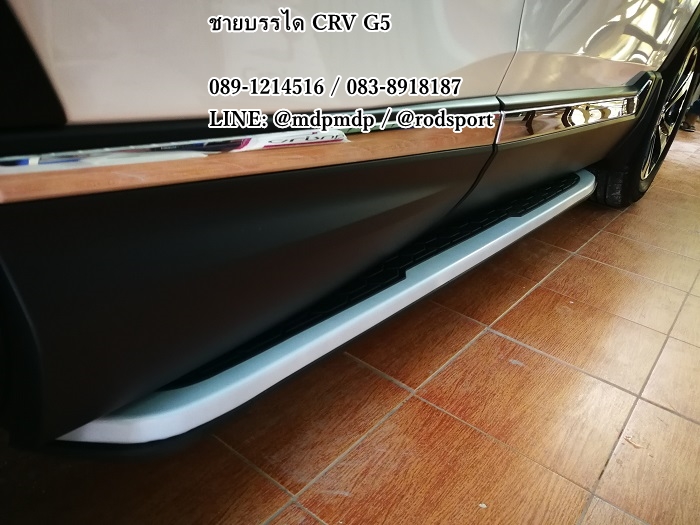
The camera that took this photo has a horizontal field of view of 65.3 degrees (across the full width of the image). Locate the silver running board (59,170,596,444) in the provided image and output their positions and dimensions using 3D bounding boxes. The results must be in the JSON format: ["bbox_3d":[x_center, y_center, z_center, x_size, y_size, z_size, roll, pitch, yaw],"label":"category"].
[{"bbox_3d":[0.199,-0.043,1.105,0.170,0.055,1.630,25,30,31],"label":"silver running board"}]

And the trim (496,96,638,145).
[{"bbox_3d":[0.493,-0.308,1.138,0.025,0.055,0.950,25,28,30],"label":"trim"}]

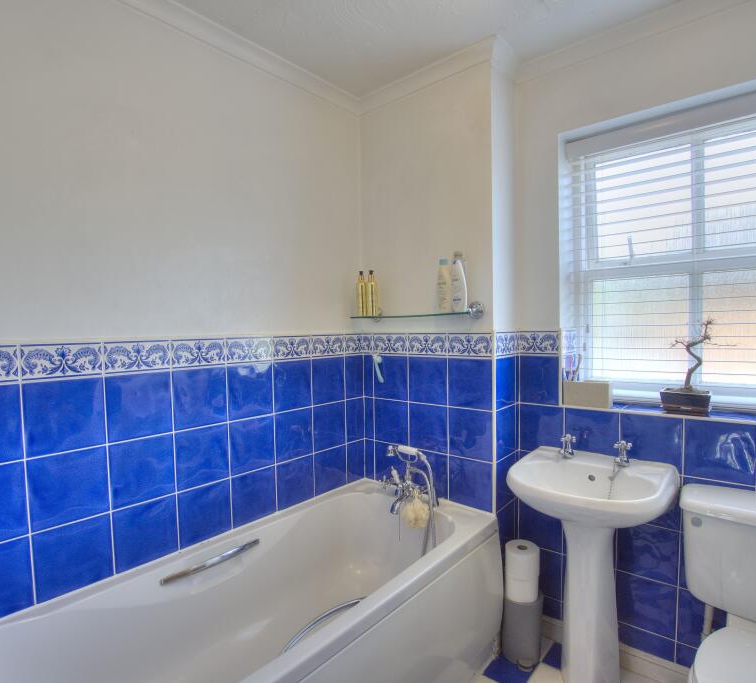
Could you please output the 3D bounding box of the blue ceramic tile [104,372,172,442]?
[{"bbox_3d":[-0.739,0.200,1.415,0.010,0.200,0.200,1,3,41],"label":"blue ceramic tile"}]

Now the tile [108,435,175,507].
[{"bbox_3d":[-0.730,0.400,1.413,0.010,0.198,0.197,0,2,41],"label":"tile"}]

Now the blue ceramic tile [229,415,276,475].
[{"bbox_3d":[-0.471,0.387,1.712,0.010,0.199,0.197,1,2,41],"label":"blue ceramic tile"}]

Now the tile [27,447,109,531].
[{"bbox_3d":[-0.838,0.397,1.240,0.008,0.198,0.198,1,2,40],"label":"tile"}]

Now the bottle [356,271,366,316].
[{"bbox_3d":[-0.075,-0.218,2.089,0.049,0.210,0.049,-1,2,0],"label":"bottle"}]

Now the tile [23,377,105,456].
[{"bbox_3d":[-0.860,0.205,1.256,0.009,0.200,0.199,1,2,40],"label":"tile"}]

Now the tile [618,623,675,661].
[{"bbox_3d":[0.963,1.078,1.641,0.197,0.079,0.010,0,2,41],"label":"tile"}]

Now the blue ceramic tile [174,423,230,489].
[{"bbox_3d":[-0.602,0.395,1.565,0.009,0.200,0.199,1,2,40],"label":"blue ceramic tile"}]

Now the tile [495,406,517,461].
[{"bbox_3d":[0.507,0.366,1.817,0.010,0.199,0.178,1,2,41],"label":"tile"}]

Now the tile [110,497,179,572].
[{"bbox_3d":[-0.722,0.592,1.416,0.010,0.188,0.197,1,2,41],"label":"tile"}]

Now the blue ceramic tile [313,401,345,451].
[{"bbox_3d":[-0.210,0.371,1.993,0.008,0.198,0.198,1,2,40],"label":"blue ceramic tile"}]

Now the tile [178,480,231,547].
[{"bbox_3d":[-0.595,0.587,1.567,0.010,0.188,0.197,1,2,41],"label":"tile"}]

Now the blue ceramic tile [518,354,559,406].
[{"bbox_3d":[0.674,0.162,1.899,0.174,0.200,0.009,1,2,40],"label":"blue ceramic tile"}]

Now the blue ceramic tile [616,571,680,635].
[{"bbox_3d":[0.963,0.944,1.634,0.198,0.198,0.008,1,2,40],"label":"blue ceramic tile"}]

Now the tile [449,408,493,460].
[{"bbox_3d":[0.372,0.373,1.827,0.200,0.200,0.010,1,3,40],"label":"tile"}]

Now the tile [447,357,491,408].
[{"bbox_3d":[0.369,0.168,1.820,0.200,0.200,0.010,1,3,40],"label":"tile"}]

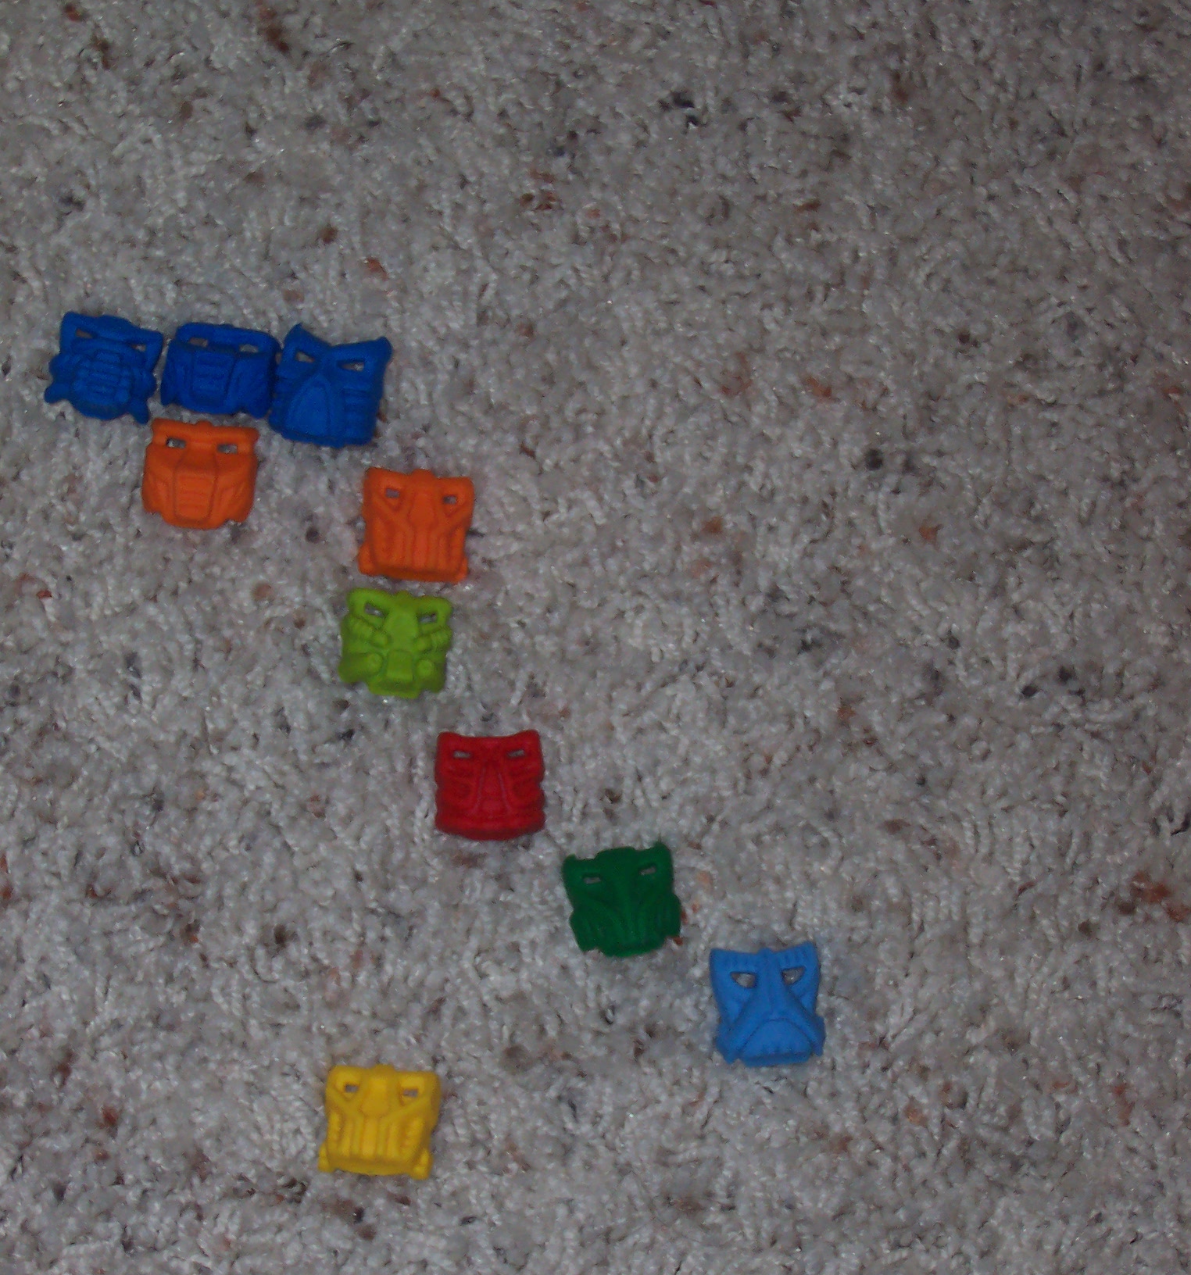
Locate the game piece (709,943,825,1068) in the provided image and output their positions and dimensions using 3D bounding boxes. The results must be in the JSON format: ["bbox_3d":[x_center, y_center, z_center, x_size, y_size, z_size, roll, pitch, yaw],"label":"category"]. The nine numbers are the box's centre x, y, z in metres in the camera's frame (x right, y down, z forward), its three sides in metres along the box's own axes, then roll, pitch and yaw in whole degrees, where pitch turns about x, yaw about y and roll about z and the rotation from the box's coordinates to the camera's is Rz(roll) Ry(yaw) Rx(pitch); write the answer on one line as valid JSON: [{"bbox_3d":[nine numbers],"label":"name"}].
[{"bbox_3d":[0.036,0.077,1.091,0.024,0.012,0.025,-5,69,-2],"label":"game piece"}]

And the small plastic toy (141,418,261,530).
[{"bbox_3d":[-0.086,-0.036,1.134,0.025,0.012,0.023,5,69,2],"label":"small plastic toy"}]

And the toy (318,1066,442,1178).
[{"bbox_3d":[-0.045,0.100,1.082,0.024,0.012,0.023,4,69,2],"label":"toy"}]

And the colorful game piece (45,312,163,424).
[{"bbox_3d":[-0.107,-0.059,1.143,0.024,0.012,0.022,10,69,4],"label":"colorful game piece"}]

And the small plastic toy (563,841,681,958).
[{"bbox_3d":[0.006,0.055,1.099,0.024,0.012,0.024,-7,69,-3],"label":"small plastic toy"}]

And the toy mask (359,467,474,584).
[{"bbox_3d":[-0.039,-0.024,1.129,0.024,0.012,0.024,5,69,2],"label":"toy mask"}]

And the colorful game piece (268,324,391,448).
[{"bbox_3d":[-0.058,-0.055,1.141,0.024,0.012,0.024,8,69,3],"label":"colorful game piece"}]

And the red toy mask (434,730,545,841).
[{"bbox_3d":[-0.022,0.031,1.108,0.023,0.012,0.023,-1,69,0],"label":"red toy mask"}]

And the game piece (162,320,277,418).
[{"bbox_3d":[-0.082,-0.058,1.142,0.025,0.012,0.021,7,69,3],"label":"game piece"}]

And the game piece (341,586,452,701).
[{"bbox_3d":[-0.043,0.001,1.119,0.024,0.012,0.023,6,69,2],"label":"game piece"}]

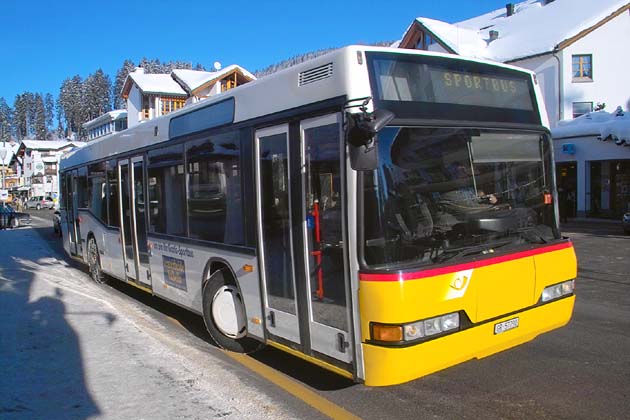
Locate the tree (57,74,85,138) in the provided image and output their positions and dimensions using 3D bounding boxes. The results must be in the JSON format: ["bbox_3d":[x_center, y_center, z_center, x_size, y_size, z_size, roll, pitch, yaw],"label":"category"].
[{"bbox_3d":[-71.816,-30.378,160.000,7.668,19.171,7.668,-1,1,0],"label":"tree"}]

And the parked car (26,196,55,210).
[{"bbox_3d":[-35.574,-0.852,70.000,4.200,1.680,1.730,0,1,29],"label":"parked car"}]

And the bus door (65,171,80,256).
[{"bbox_3d":[-5.278,0.093,11.924,0.090,1.880,1.220,-4,3,-35],"label":"bus door"}]

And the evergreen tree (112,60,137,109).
[{"bbox_3d":[-54.000,-34.429,155.000,7.714,17.714,7.714,-1,1,0],"label":"evergreen tree"}]

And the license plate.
[{"bbox_3d":[1.559,0.943,4.407,0.305,0.085,0.020,-5,3,-35],"label":"license plate"}]

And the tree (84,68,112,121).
[{"bbox_3d":[-61.857,-31.714,155.000,8.000,17.429,8.000,-1,1,0],"label":"tree"}]

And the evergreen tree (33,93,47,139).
[{"bbox_3d":[-93.949,-31.885,185.000,4.500,16.500,4.500,-1,1,-27],"label":"evergreen tree"}]

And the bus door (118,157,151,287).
[{"bbox_3d":[-2.711,0.152,8.203,0.090,1.867,1.264,-5,3,-35],"label":"bus door"}]

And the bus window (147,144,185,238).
[{"bbox_3d":[-1.879,-0.230,6.949,0.060,1.120,1.400,-4,3,-35],"label":"bus window"}]

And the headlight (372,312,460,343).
[{"bbox_3d":[0.732,0.830,3.867,0.670,0.145,0.210,-4,3,-35],"label":"headlight"}]

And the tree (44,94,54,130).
[{"bbox_3d":[-85.645,-30.806,175.000,3.387,14.194,3.387,-1,1,0],"label":"tree"}]

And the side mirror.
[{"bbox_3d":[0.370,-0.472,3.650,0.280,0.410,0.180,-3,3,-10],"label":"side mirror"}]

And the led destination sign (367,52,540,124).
[{"bbox_3d":[1.276,-0.976,4.468,2.070,0.500,0.150,-4,-7,-35],"label":"led destination sign"}]

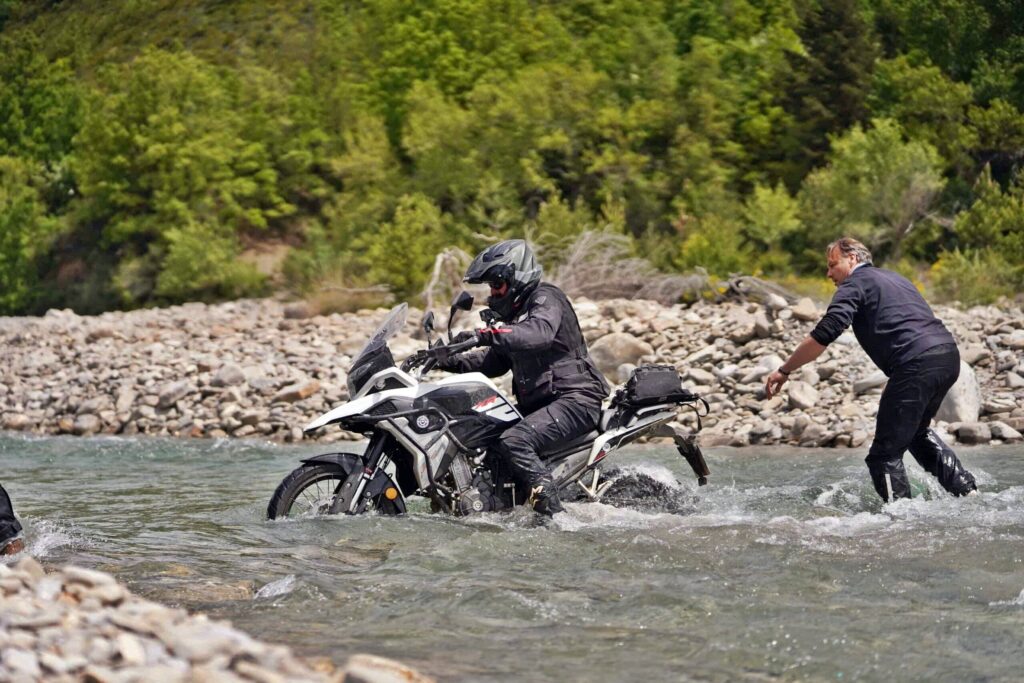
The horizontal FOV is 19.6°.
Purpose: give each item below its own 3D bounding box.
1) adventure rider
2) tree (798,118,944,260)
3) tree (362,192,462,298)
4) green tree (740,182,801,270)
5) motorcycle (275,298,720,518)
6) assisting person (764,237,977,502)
[{"bbox_3d":[0.040,0.195,14.050,0.900,1.340,0.780,-1,3,-20],"label":"adventure rider"},{"bbox_3d":[6.076,-2.535,50.000,2.450,2.450,2.300,0,2,0],"label":"tree"},{"bbox_3d":[-1.359,-1.284,40.000,1.400,1.500,1.350,0,2,0],"label":"tree"},{"bbox_3d":[4.210,-1.866,48.000,1.020,1.520,1.000,0,2,0],"label":"green tree"},{"bbox_3d":[-0.111,0.492,14.000,2.200,1.420,0.900,-1,-4,-21],"label":"motorcycle"},{"bbox_3d":[1.789,0.262,14.600,1.050,1.540,0.620,0,2,5],"label":"assisting person"}]

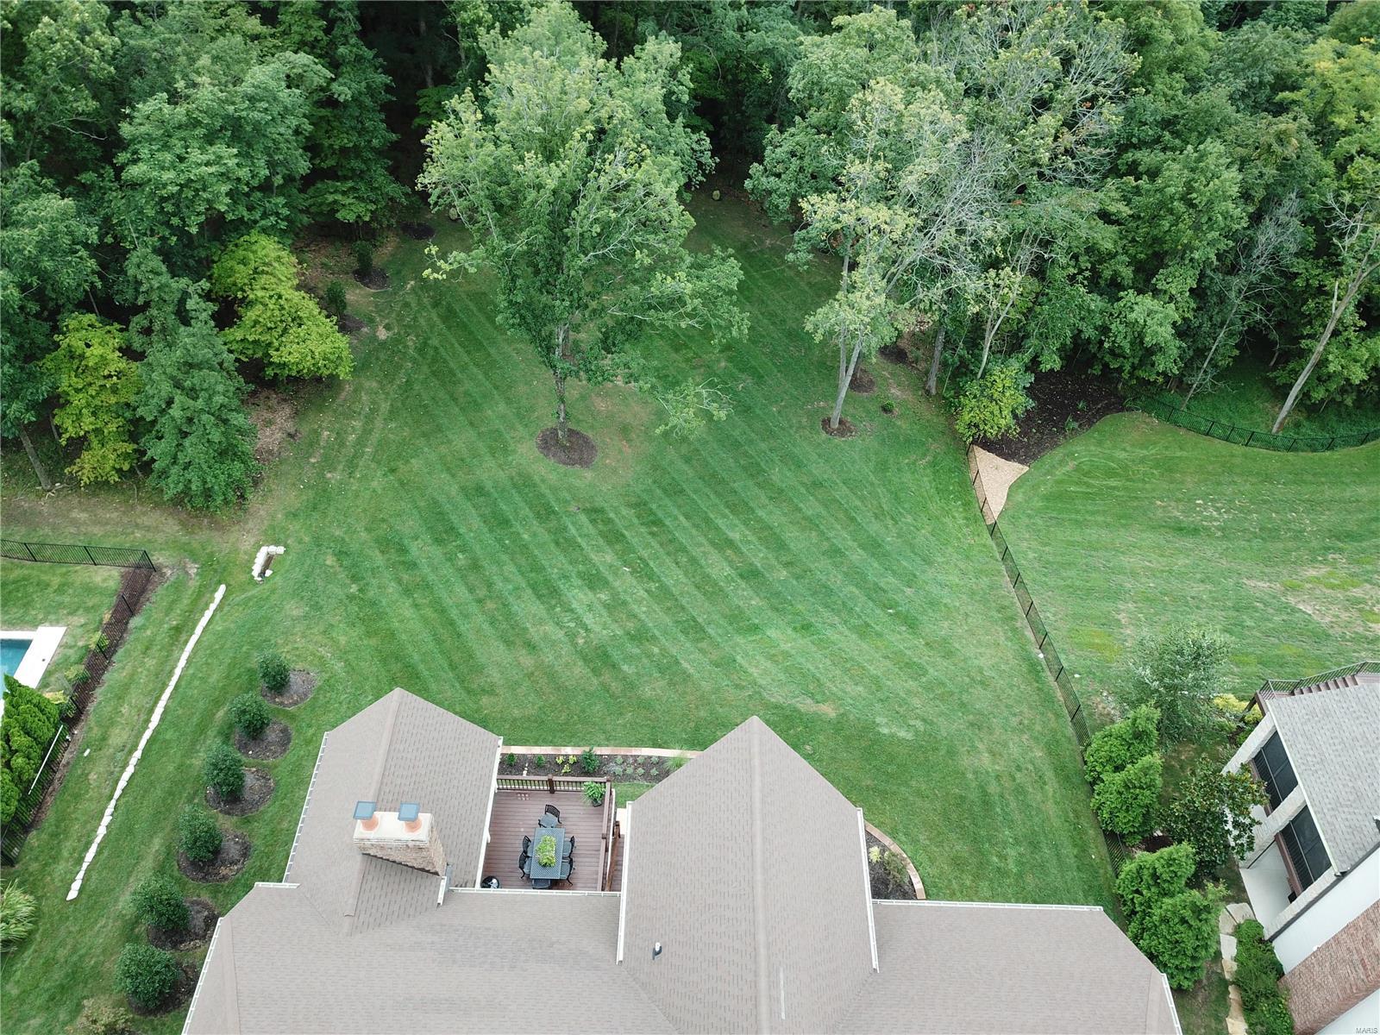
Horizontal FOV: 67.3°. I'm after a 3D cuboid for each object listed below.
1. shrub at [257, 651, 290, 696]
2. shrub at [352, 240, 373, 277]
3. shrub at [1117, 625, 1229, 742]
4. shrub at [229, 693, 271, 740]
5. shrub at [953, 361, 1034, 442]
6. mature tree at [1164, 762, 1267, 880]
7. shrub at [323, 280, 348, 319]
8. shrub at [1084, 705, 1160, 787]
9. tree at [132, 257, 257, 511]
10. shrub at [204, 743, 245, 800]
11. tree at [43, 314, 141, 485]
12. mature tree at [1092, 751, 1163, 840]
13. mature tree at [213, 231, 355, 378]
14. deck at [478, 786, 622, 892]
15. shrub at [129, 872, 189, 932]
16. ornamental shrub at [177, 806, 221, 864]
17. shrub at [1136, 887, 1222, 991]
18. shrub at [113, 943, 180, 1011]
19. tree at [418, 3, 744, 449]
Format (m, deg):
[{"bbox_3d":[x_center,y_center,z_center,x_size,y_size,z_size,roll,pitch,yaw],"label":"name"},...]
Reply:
[{"bbox_3d":[-15.626,5.893,38.917,1.250,2.000,1.250,2,47,0],"label":"shrub"},{"bbox_3d":[-19.010,-15.020,60.117,1.220,2.150,1.220,2,47,0],"label":"shrub"},{"bbox_3d":[18.877,6.698,40.581,3.700,5.800,3.700,2,47,0],"label":"shrub"},{"bbox_3d":[-15.912,7.257,37.414,1.400,2.050,1.400,2,47,0],"label":"shrub"},{"bbox_3d":[16.820,-6.341,57.240,4.200,4.100,4.000,2,47,-1],"label":"shrub"},{"bbox_3d":[20.278,11.626,39.990,3.500,5.000,3.500,2,47,-1],"label":"mature tree"},{"bbox_3d":[-18.870,-11.546,55.224,1.250,2.200,1.250,2,47,-1],"label":"shrub"},{"bbox_3d":[17.673,9.105,41.726,2.450,5.300,2.450,2,47,-1],"label":"shrub"},{"bbox_3d":[-20.739,-5.302,42.588,4.400,12.000,4.400,2,47,0],"label":"tree"},{"bbox_3d":[-15.995,8.772,35.604,1.420,2.350,1.420,2,47,0],"label":"shrub"},{"bbox_3d":[-24.601,-4.787,42.808,3.700,8.000,3.700,2,47,-1],"label":"tree"},{"bbox_3d":[17.253,10.640,40.299,2.200,5.300,2.200,2,47,-1],"label":"mature tree"},{"bbox_3d":[-20.647,-10.782,52.010,6.400,6.900,6.400,2,47,0],"label":"mature tree"},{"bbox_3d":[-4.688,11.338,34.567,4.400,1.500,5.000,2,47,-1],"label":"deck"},{"bbox_3d":[-16.472,11.995,32.276,1.600,2.200,1.600,2,47,0],"label":"shrub"},{"bbox_3d":[-16.343,10.637,34.607,1.420,2.100,1.420,2,47,-1],"label":"ornamental shrub"},{"bbox_3d":[16.001,13.319,33.379,2.600,5.600,2.600,2,47,0],"label":"shrub"},{"bbox_3d":[-16.546,13.983,31.594,1.800,2.000,1.800,2,47,-1],"label":"shrub"},{"bbox_3d":[-5.083,-10.772,44.532,13.000,20.500,13.000,2,47,0],"label":"tree"}]

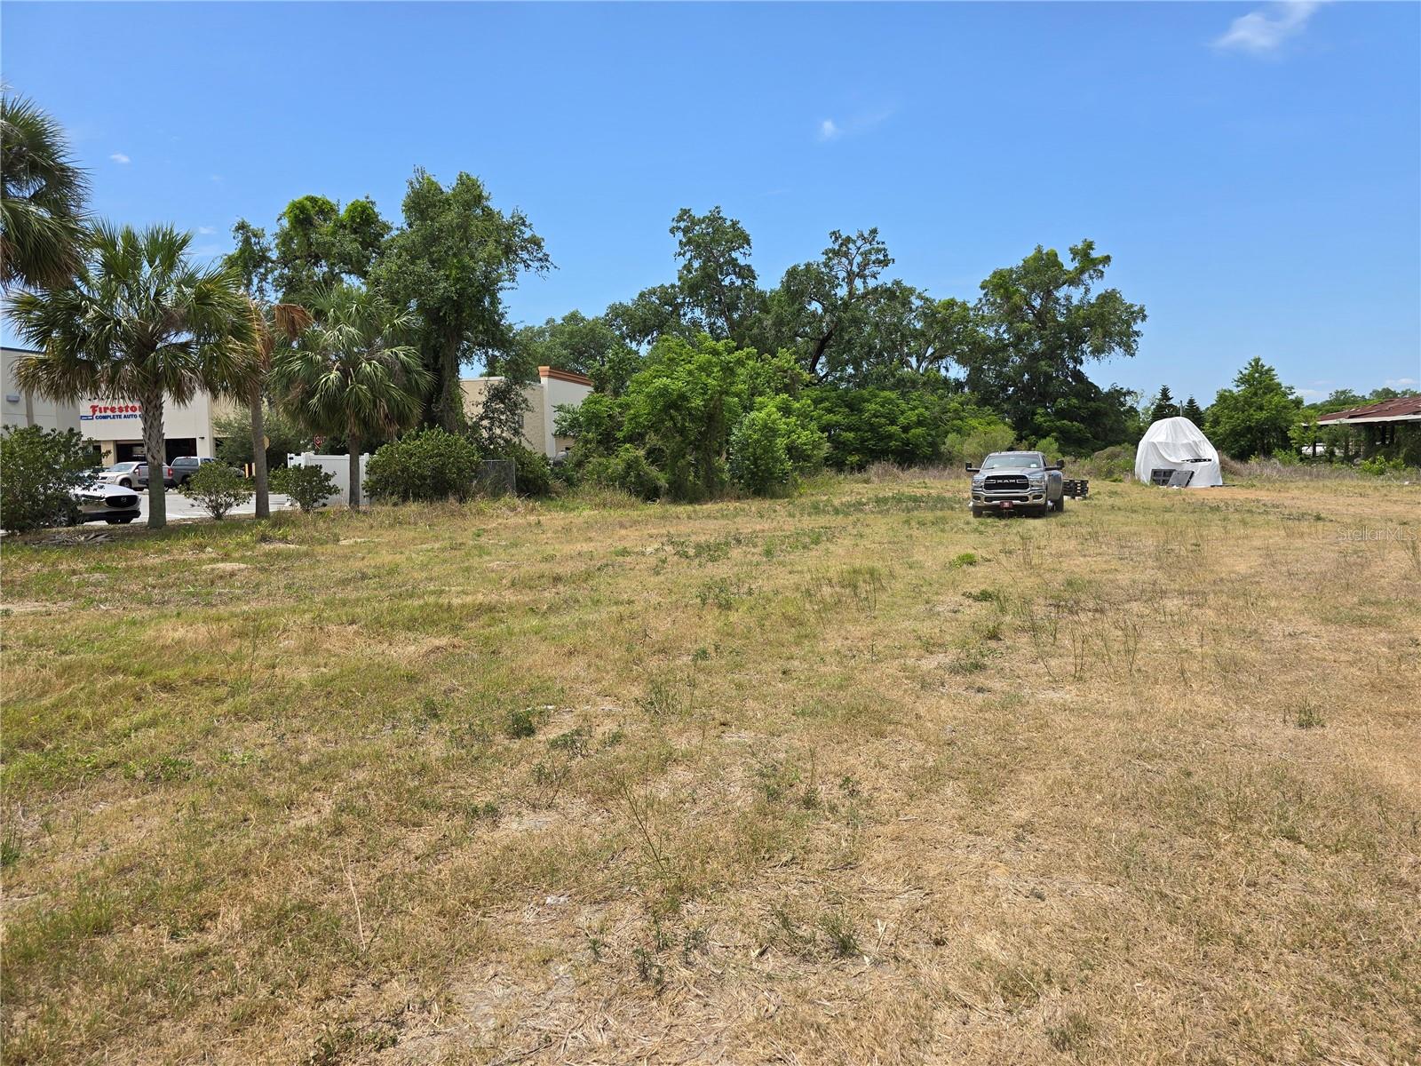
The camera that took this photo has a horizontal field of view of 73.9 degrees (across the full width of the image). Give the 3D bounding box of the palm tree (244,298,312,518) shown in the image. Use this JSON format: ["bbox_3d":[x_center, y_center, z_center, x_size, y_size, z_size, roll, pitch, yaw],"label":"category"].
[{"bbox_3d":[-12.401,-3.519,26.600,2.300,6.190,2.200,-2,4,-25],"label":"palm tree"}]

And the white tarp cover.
[{"bbox_3d":[26.266,-4.534,53.000,4.400,3.960,4.200,2,5,26],"label":"white tarp cover"}]

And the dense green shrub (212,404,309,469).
[{"bbox_3d":[-27.517,-5.524,58.000,5.300,4.840,4.800,-2,5,-25],"label":"dense green shrub"}]

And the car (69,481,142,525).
[{"bbox_3d":[-17.350,-0.950,24.950,4.600,1.480,1.820,1,4,14],"label":"car"}]

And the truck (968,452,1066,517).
[{"bbox_3d":[9.420,-1.541,29.000,2.500,1.980,6.500,1,4,23],"label":"truck"}]

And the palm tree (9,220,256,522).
[{"bbox_3d":[-13.751,-3.773,22.600,5.100,7.310,4.900,-3,5,-31],"label":"palm tree"}]

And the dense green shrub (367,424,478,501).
[{"bbox_3d":[-10.852,-2.546,35.500,4.200,2.880,3.600,-2,4,-17],"label":"dense green shrub"}]

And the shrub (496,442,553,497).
[{"bbox_3d":[-8.370,-2.848,42.500,2.600,2.550,2.400,-1,4,-11],"label":"shrub"}]

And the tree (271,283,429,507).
[{"bbox_3d":[-12.324,-4.681,32.300,5.000,7.690,4.800,-2,4,-21],"label":"tree"}]

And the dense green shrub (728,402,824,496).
[{"bbox_3d":[3.008,-3.792,43.000,4.200,4.300,3.900,0,4,4],"label":"dense green shrub"}]

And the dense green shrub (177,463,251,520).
[{"bbox_3d":[-13.650,-1.154,26.000,1.800,1.570,1.750,-3,5,-28],"label":"dense green shrub"}]

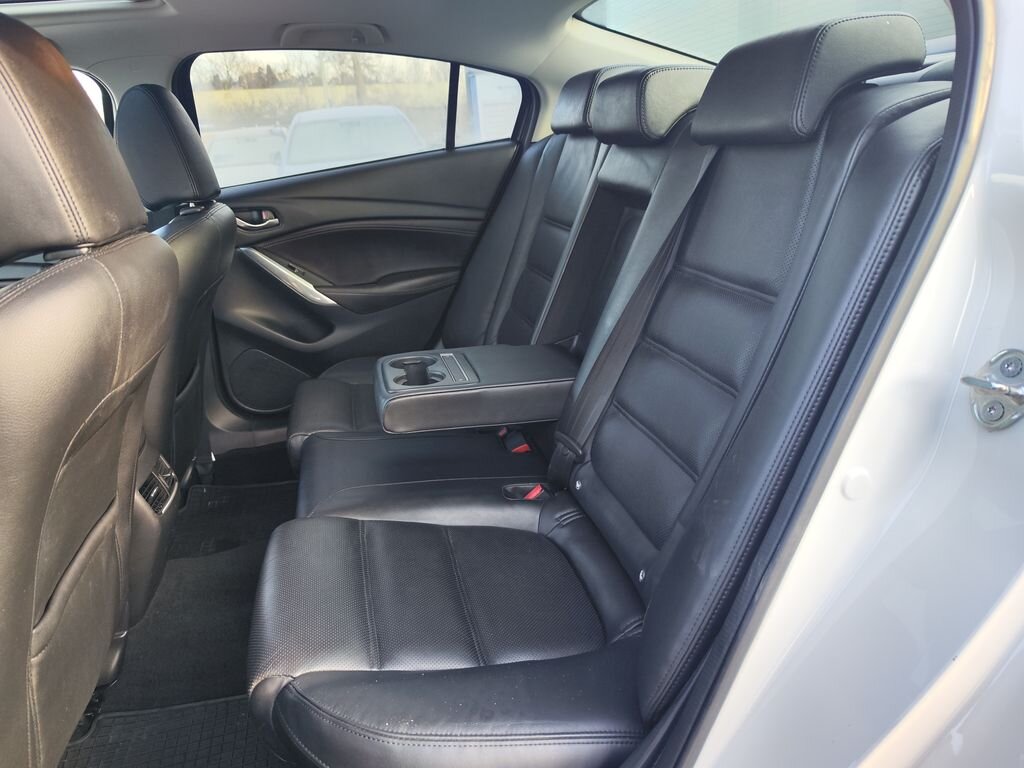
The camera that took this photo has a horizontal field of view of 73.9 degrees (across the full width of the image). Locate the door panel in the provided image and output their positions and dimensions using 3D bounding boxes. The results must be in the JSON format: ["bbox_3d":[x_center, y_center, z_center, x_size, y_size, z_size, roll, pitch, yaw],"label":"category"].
[{"bbox_3d":[-0.416,-0.288,1.914,0.895,0.735,0.130,-5,22,-13],"label":"door panel"}]

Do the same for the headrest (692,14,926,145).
[{"bbox_3d":[0.385,-0.393,0.905,0.160,0.145,0.270,0,20,-14],"label":"headrest"}]

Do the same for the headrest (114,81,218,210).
[{"bbox_3d":[-0.711,-0.493,1.407,0.115,0.230,0.270,-16,24,-8],"label":"headrest"}]

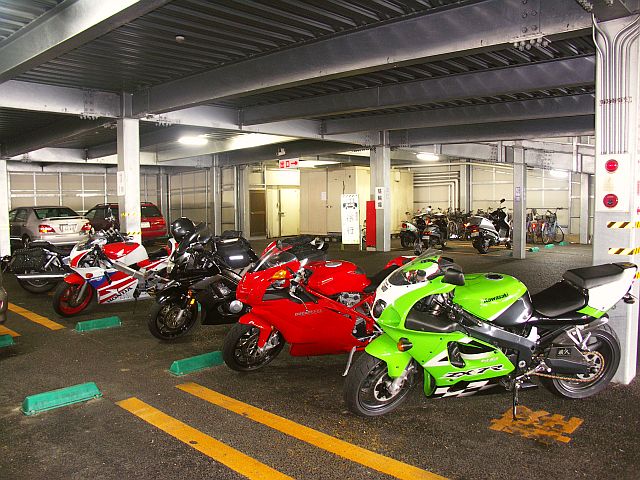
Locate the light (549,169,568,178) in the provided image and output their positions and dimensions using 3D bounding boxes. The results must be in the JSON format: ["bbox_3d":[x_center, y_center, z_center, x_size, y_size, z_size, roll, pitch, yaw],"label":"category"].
[{"bbox_3d":[7.205,-2.005,15.500,0.220,0.140,1.150,3,6,43],"label":"light"}]

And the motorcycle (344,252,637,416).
[{"bbox_3d":[1.109,0.614,3.566,2.060,1.120,0.720,-1,4,-9],"label":"motorcycle"}]

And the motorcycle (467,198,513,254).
[{"bbox_3d":[4.687,-0.354,13.738,1.800,1.360,0.700,-5,6,-44],"label":"motorcycle"}]

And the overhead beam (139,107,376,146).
[{"bbox_3d":[-0.956,-2.590,11.567,0.220,0.480,6.736,3,6,43],"label":"overhead beam"}]

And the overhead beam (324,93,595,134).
[{"bbox_3d":[2.814,-2.437,10.138,7.235,0.344,0.190,6,8,43],"label":"overhead beam"}]

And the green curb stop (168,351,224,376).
[{"bbox_3d":[-1.045,1.061,4.557,0.540,0.110,0.160,-4,6,-44],"label":"green curb stop"}]

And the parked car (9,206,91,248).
[{"bbox_3d":[-9.670,-0.510,17.660,4.470,1.440,1.700,3,6,41],"label":"parked car"}]

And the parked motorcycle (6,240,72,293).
[{"bbox_3d":[-3.930,0.300,8.800,2.250,1.120,0.850,-3,5,-28],"label":"parked motorcycle"}]

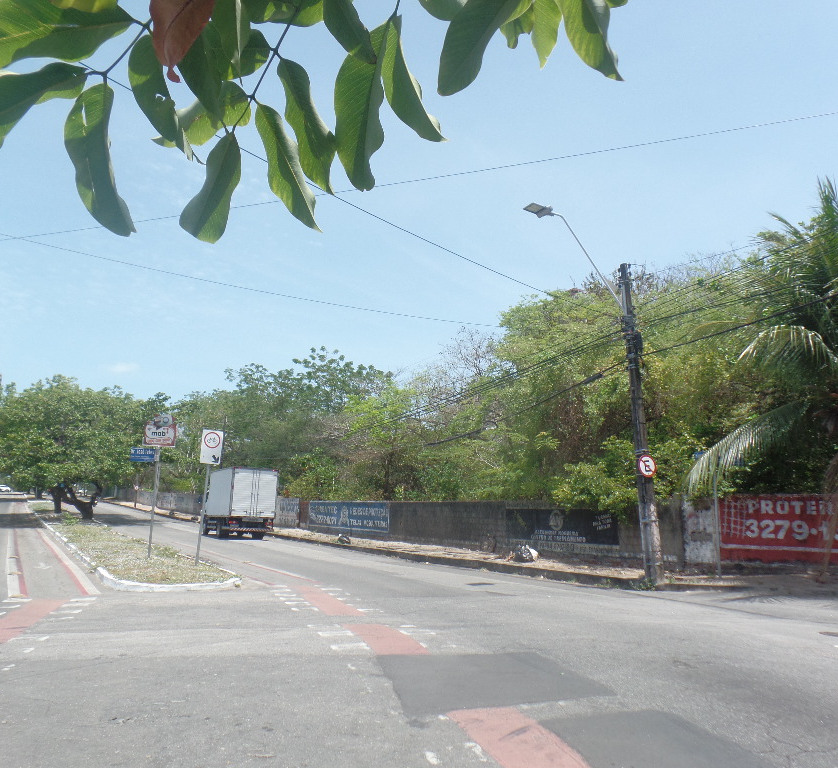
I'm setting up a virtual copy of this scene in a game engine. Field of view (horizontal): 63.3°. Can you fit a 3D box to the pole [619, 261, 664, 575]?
[{"bbox_3d":[4.990,0.745,15.442,0.420,7.292,0.420,6,-12,-26],"label":"pole"}]

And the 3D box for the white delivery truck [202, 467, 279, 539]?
[{"bbox_3d":[-9.549,6.293,35.743,2.200,3.241,7.000,6,-12,-28],"label":"white delivery truck"}]

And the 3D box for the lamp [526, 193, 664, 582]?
[{"bbox_3d":[3.771,0.176,14.919,3.136,8.209,0.450,6,-12,-26],"label":"lamp"}]

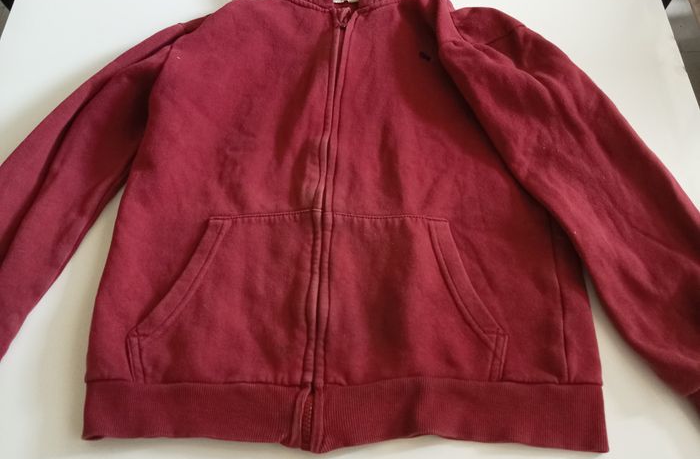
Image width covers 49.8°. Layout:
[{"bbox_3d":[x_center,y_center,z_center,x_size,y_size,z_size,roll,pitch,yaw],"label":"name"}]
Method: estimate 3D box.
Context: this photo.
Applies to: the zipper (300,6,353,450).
[{"bbox_3d":[-0.019,-0.040,0.780,0.025,0.025,0.542,1,57,2],"label":"zipper"}]

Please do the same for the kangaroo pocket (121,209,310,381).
[{"bbox_3d":[-0.118,0.061,0.719,0.168,0.020,0.184,1,57,2],"label":"kangaroo pocket"}]

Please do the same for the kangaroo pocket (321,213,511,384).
[{"bbox_3d":[0.058,0.062,0.713,0.170,0.020,0.175,1,57,2],"label":"kangaroo pocket"}]

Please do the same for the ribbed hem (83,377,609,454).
[{"bbox_3d":[-0.009,0.158,0.658,0.456,0.030,0.056,1,57,2],"label":"ribbed hem"}]

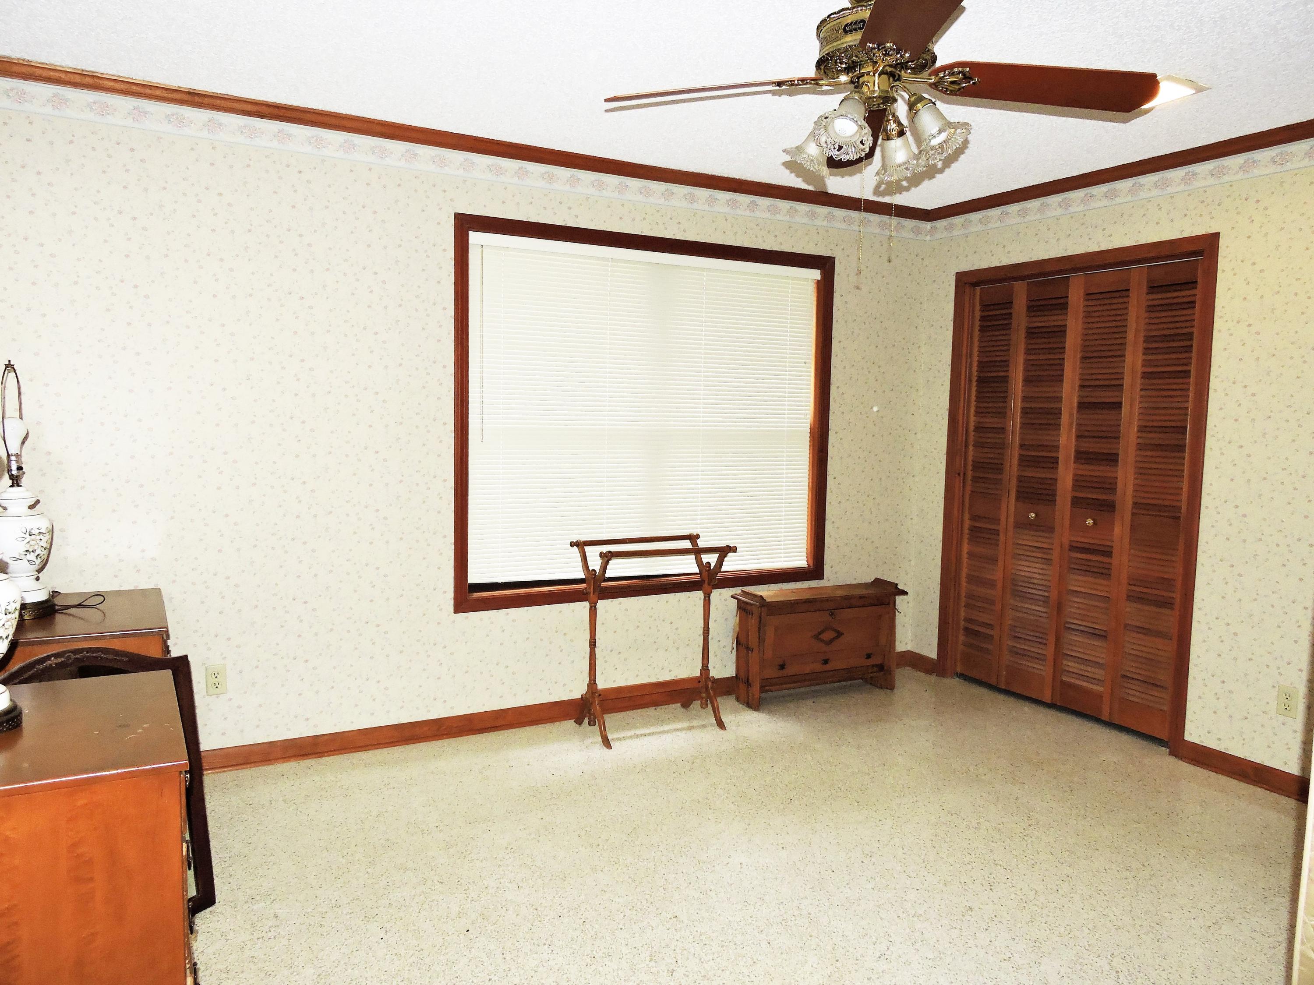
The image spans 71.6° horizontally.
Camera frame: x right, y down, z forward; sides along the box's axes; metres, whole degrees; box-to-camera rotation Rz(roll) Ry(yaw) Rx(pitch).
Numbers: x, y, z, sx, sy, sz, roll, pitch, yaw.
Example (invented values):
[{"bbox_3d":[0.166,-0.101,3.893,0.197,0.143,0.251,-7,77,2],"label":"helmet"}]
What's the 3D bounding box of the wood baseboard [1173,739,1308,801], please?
[{"bbox_3d":[2.264,1.066,3.500,0.024,0.089,0.468,-2,6,-27],"label":"wood baseboard"}]

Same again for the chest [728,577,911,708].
[{"bbox_3d":[0.788,0.731,4.455,0.870,0.528,0.250,-2,6,-26],"label":"chest"}]

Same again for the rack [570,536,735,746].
[{"bbox_3d":[-0.021,0.619,3.948,0.650,0.816,0.355,-2,6,-27],"label":"rack"}]

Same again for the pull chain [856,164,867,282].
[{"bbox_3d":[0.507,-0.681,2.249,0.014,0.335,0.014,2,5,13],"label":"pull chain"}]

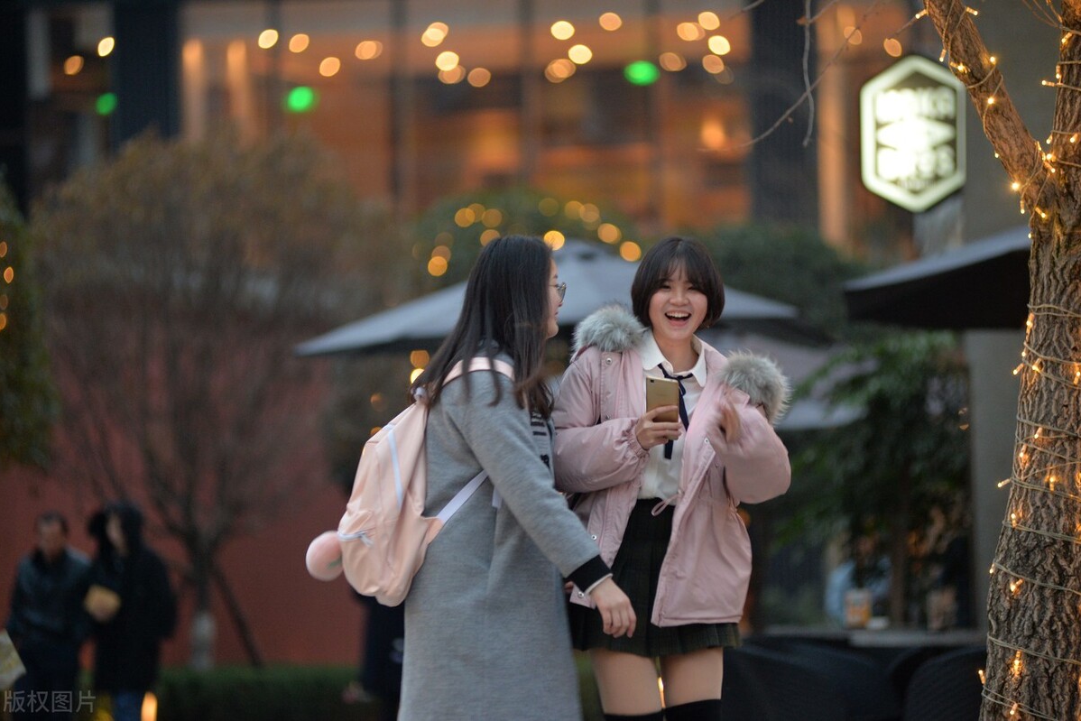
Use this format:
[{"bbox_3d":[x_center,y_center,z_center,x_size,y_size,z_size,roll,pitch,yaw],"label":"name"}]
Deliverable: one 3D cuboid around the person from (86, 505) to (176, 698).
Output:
[{"bbox_3d":[-2.178,1.580,32.000,0.500,1.660,0.360,-2,-3,27],"label":"person"}]

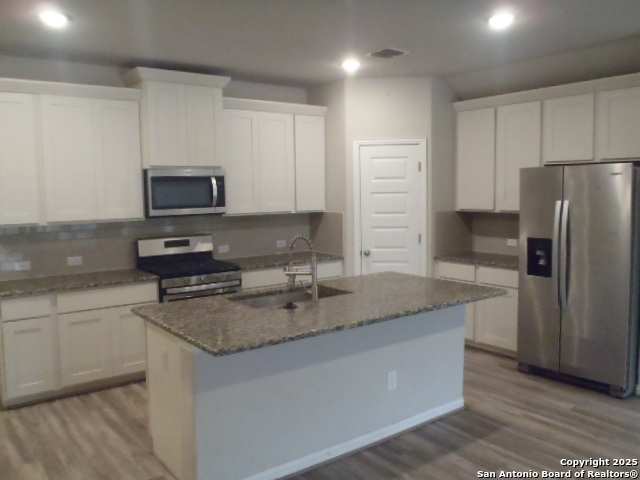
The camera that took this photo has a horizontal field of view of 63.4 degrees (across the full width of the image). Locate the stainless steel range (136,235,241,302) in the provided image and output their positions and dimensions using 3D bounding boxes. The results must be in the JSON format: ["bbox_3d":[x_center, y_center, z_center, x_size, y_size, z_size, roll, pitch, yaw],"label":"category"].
[{"bbox_3d":[-1.214,0.575,4.897,0.757,1.178,0.680,-5,7,-36],"label":"stainless steel range"}]

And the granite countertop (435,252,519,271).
[{"bbox_3d":[1.783,0.217,5.296,0.641,0.038,1.020,-5,6,-36],"label":"granite countertop"}]

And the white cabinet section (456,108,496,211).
[{"bbox_3d":[1.762,-0.826,5.516,0.325,1.045,0.480,-5,6,-36],"label":"white cabinet section"}]

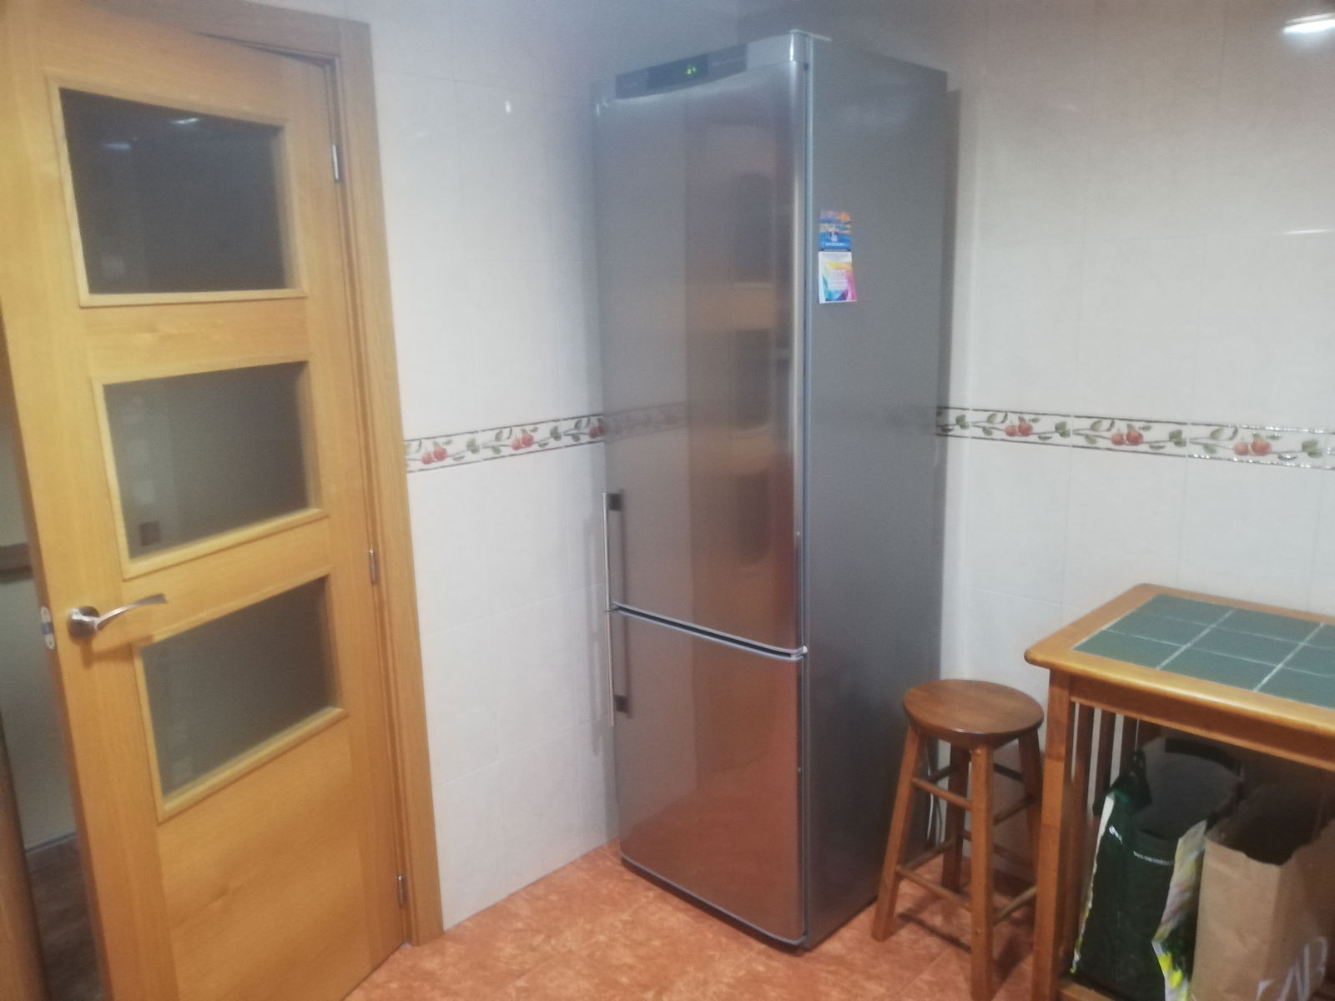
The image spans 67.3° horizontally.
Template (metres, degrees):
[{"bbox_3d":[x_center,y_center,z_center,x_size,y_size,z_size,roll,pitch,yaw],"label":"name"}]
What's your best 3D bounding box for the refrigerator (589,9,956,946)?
[{"bbox_3d":[0.250,0.003,2.514,0.597,2.005,0.611,9,16,42],"label":"refrigerator"}]

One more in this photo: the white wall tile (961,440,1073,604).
[{"bbox_3d":[0.862,0.046,2.465,0.012,0.386,0.253,-13,16,-43],"label":"white wall tile"}]

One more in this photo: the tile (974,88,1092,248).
[{"bbox_3d":[0.839,-0.779,2.294,0.012,0.386,0.253,-13,16,-43],"label":"tile"}]

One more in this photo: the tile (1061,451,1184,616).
[{"bbox_3d":[1.038,0.078,2.287,0.012,0.386,0.253,-13,16,-43],"label":"tile"}]

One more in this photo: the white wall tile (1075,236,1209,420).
[{"bbox_3d":[1.026,-0.369,2.194,0.012,0.386,0.253,-13,16,-43],"label":"white wall tile"}]

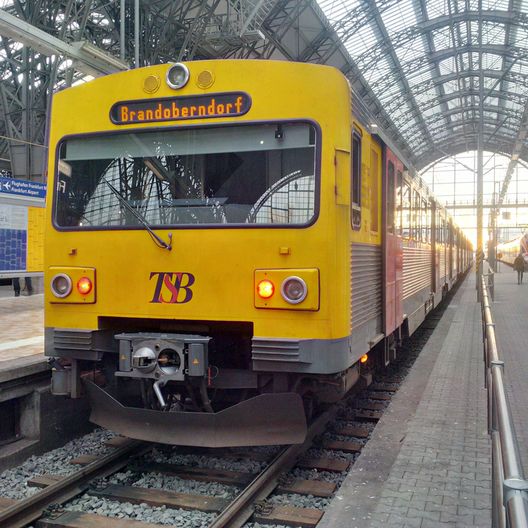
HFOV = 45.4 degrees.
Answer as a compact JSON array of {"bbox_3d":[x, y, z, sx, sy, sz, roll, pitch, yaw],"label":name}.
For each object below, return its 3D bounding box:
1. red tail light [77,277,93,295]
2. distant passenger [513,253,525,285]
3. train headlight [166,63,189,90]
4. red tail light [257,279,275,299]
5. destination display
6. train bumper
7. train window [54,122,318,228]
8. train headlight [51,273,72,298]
[{"bbox_3d":[-1.571,0.190,5.523,0.150,0.155,0.070,1,1,19],"label":"red tail light"},{"bbox_3d":[12.780,0.236,31.600,0.550,1.660,0.380,1,1,19],"label":"distant passenger"},{"bbox_3d":[-0.732,-1.591,5.350,0.230,0.235,0.110,1,1,19],"label":"train headlight"},{"bbox_3d":[0.013,0.195,4.984,0.150,0.155,0.070,1,1,19],"label":"red tail light"},{"bbox_3d":[-0.732,-1.322,5.364,1.340,0.215,0.080,1,-4,19],"label":"destination display"},{"bbox_3d":[-0.724,1.278,5.452,2.150,0.430,0.440,1,1,19],"label":"train bumper"},{"bbox_3d":[-0.731,-0.724,5.378,2.470,0.870,0.110,1,-4,19],"label":"train window"},{"bbox_3d":[-1.796,0.193,5.600,0.225,0.230,0.100,1,1,19],"label":"train headlight"}]

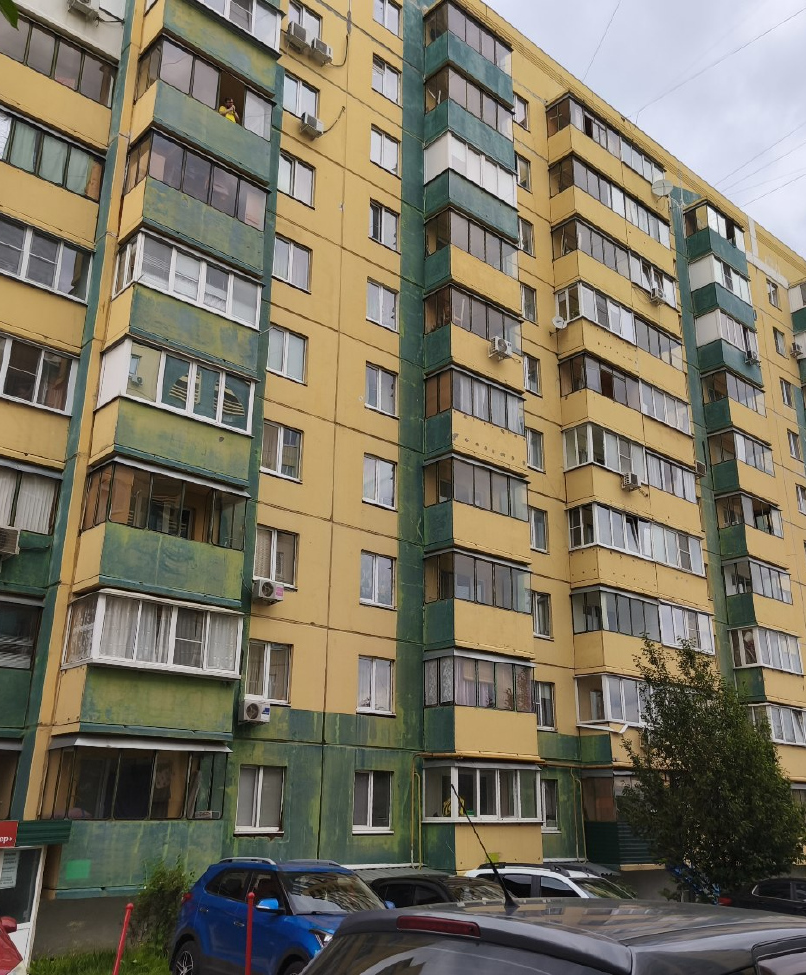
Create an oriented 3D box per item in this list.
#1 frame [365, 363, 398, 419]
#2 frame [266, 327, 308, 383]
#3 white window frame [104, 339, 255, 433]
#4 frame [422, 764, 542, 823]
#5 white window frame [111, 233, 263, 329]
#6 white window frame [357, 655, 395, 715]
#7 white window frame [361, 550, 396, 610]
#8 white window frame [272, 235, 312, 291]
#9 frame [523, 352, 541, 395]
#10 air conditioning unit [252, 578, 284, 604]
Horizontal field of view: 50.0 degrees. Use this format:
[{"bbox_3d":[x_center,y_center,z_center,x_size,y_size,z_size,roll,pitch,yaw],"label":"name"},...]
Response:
[{"bbox_3d":[-0.612,-2.764,24.824,1.250,1.450,0.150,17,-26,-38],"label":"frame"},{"bbox_3d":[-3.098,-3.561,23.124,1.240,1.370,0.130,16,-24,-39],"label":"frame"},{"bbox_3d":[-4.999,-2.082,19.636,3.230,1.370,0.920,17,-26,-38],"label":"white window frame"},{"bbox_3d":[2.177,8.250,23.319,3.380,1.430,1.180,16,-24,-39],"label":"frame"},{"bbox_3d":[-5.003,-4.669,20.585,3.200,1.320,0.970,17,-26,-38],"label":"white window frame"},{"bbox_3d":[-0.732,5.018,21.799,1.200,1.370,0.150,17,-26,-37],"label":"white window frame"},{"bbox_3d":[-0.680,2.533,23.431,1.230,1.400,0.130,16,-24,-39],"label":"white window frame"},{"bbox_3d":[-3.060,-6.197,23.948,1.220,1.410,0.160,17,-26,-38],"label":"white window frame"},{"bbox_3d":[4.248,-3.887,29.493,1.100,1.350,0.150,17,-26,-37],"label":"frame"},{"bbox_3d":[-3.215,2.482,20.587,0.720,0.440,0.280,16,-24,-39],"label":"air conditioning unit"}]

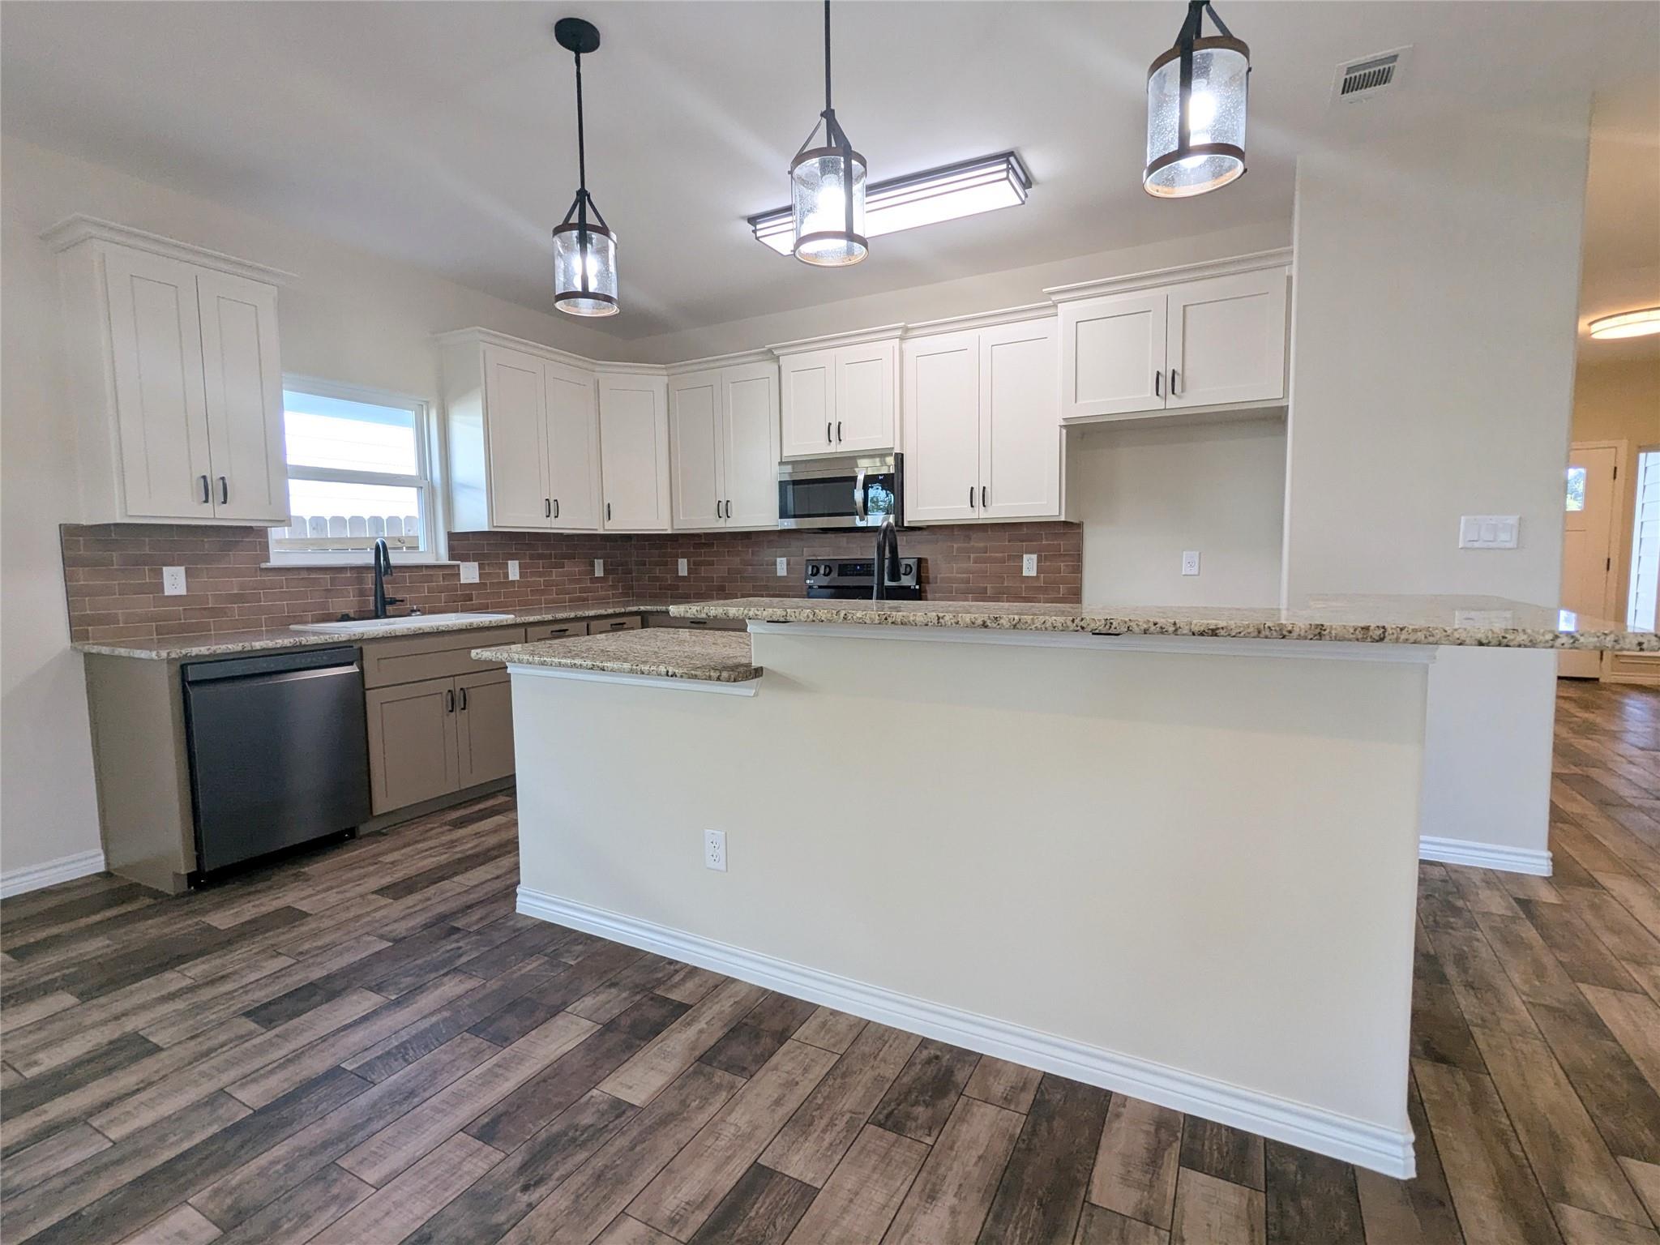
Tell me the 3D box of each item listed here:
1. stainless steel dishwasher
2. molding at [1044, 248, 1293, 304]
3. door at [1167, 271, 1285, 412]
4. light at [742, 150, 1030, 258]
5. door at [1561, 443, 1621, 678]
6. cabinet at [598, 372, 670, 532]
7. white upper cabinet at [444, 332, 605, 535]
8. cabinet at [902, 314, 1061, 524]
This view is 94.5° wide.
[{"bbox_3d":[-2.345,0.537,3.103,0.610,0.835,0.608,2,6,28],"label":"stainless steel dishwasher"},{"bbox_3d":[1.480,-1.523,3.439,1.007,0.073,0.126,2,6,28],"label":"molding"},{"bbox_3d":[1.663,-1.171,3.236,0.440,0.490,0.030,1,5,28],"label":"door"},{"bbox_3d":[0.235,-1.776,3.333,1.200,0.085,0.350,2,6,28],"label":"light"},{"bbox_3d":[6.546,-0.531,7.076,0.920,2.050,0.050,2,6,28],"label":"door"},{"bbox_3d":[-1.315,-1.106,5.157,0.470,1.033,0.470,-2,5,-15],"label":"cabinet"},{"bbox_3d":[-1.795,-1.060,4.578,0.345,1.053,0.870,2,6,28],"label":"white upper cabinet"},{"bbox_3d":[0.833,-1.033,4.059,0.836,1.025,0.339,2,6,28],"label":"cabinet"}]

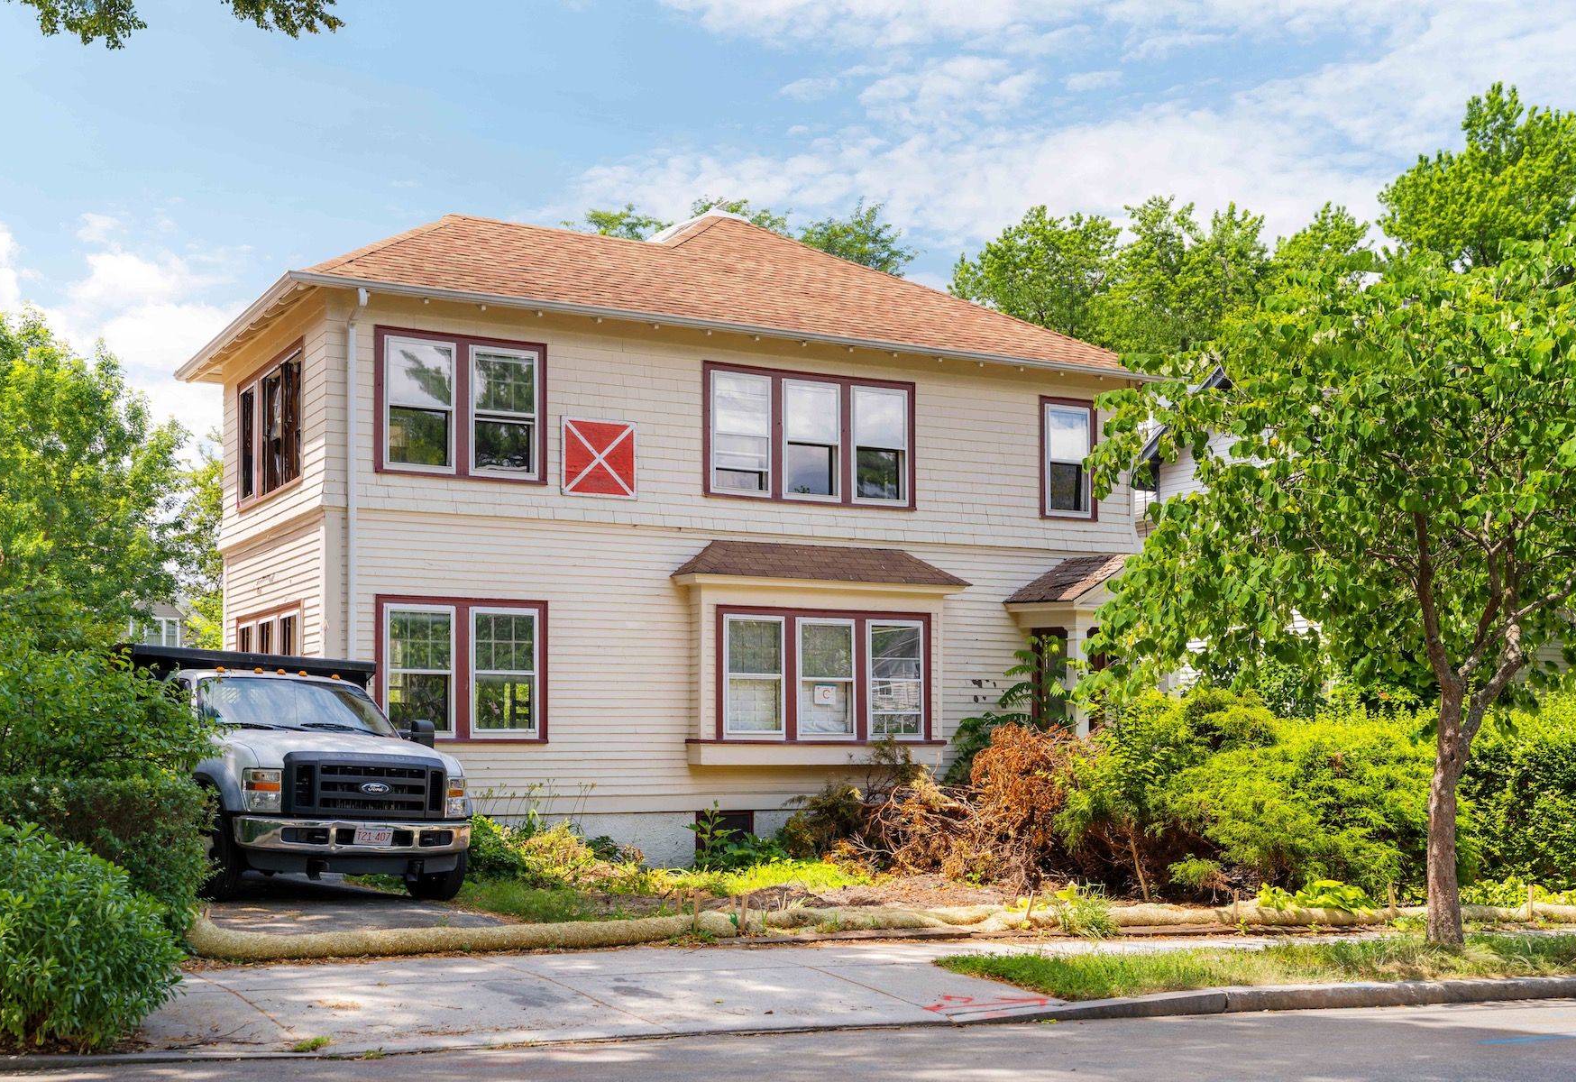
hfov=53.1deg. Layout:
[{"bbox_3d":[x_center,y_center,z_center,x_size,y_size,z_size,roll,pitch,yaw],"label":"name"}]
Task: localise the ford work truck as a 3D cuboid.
[{"bbox_3d":[-5.266,2.251,16.000,2.350,2.350,6.000,3,-5,-30],"label":"ford work truck"}]

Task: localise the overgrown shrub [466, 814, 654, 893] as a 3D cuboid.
[{"bbox_3d":[-2.395,3.269,16.600,1.950,0.850,1.300,2,-5,-28],"label":"overgrown shrub"}]

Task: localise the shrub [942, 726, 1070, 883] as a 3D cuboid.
[{"bbox_3d":[2.413,2.923,17.400,1.450,1.750,1.450,2,-5,-28],"label":"shrub"}]

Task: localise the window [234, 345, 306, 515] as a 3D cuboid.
[{"bbox_3d":[-6.451,-1.402,19.600,0.120,1.650,3.050,2,-5,-30],"label":"window"}]

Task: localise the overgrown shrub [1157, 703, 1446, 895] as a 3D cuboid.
[{"bbox_3d":[6.074,3.019,18.500,3.100,2.150,2.400,2,-5,-28],"label":"overgrown shrub"}]

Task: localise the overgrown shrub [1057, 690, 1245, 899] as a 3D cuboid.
[{"bbox_3d":[3.924,2.763,17.100,1.950,2.200,1.850,2,-5,-28],"label":"overgrown shrub"}]

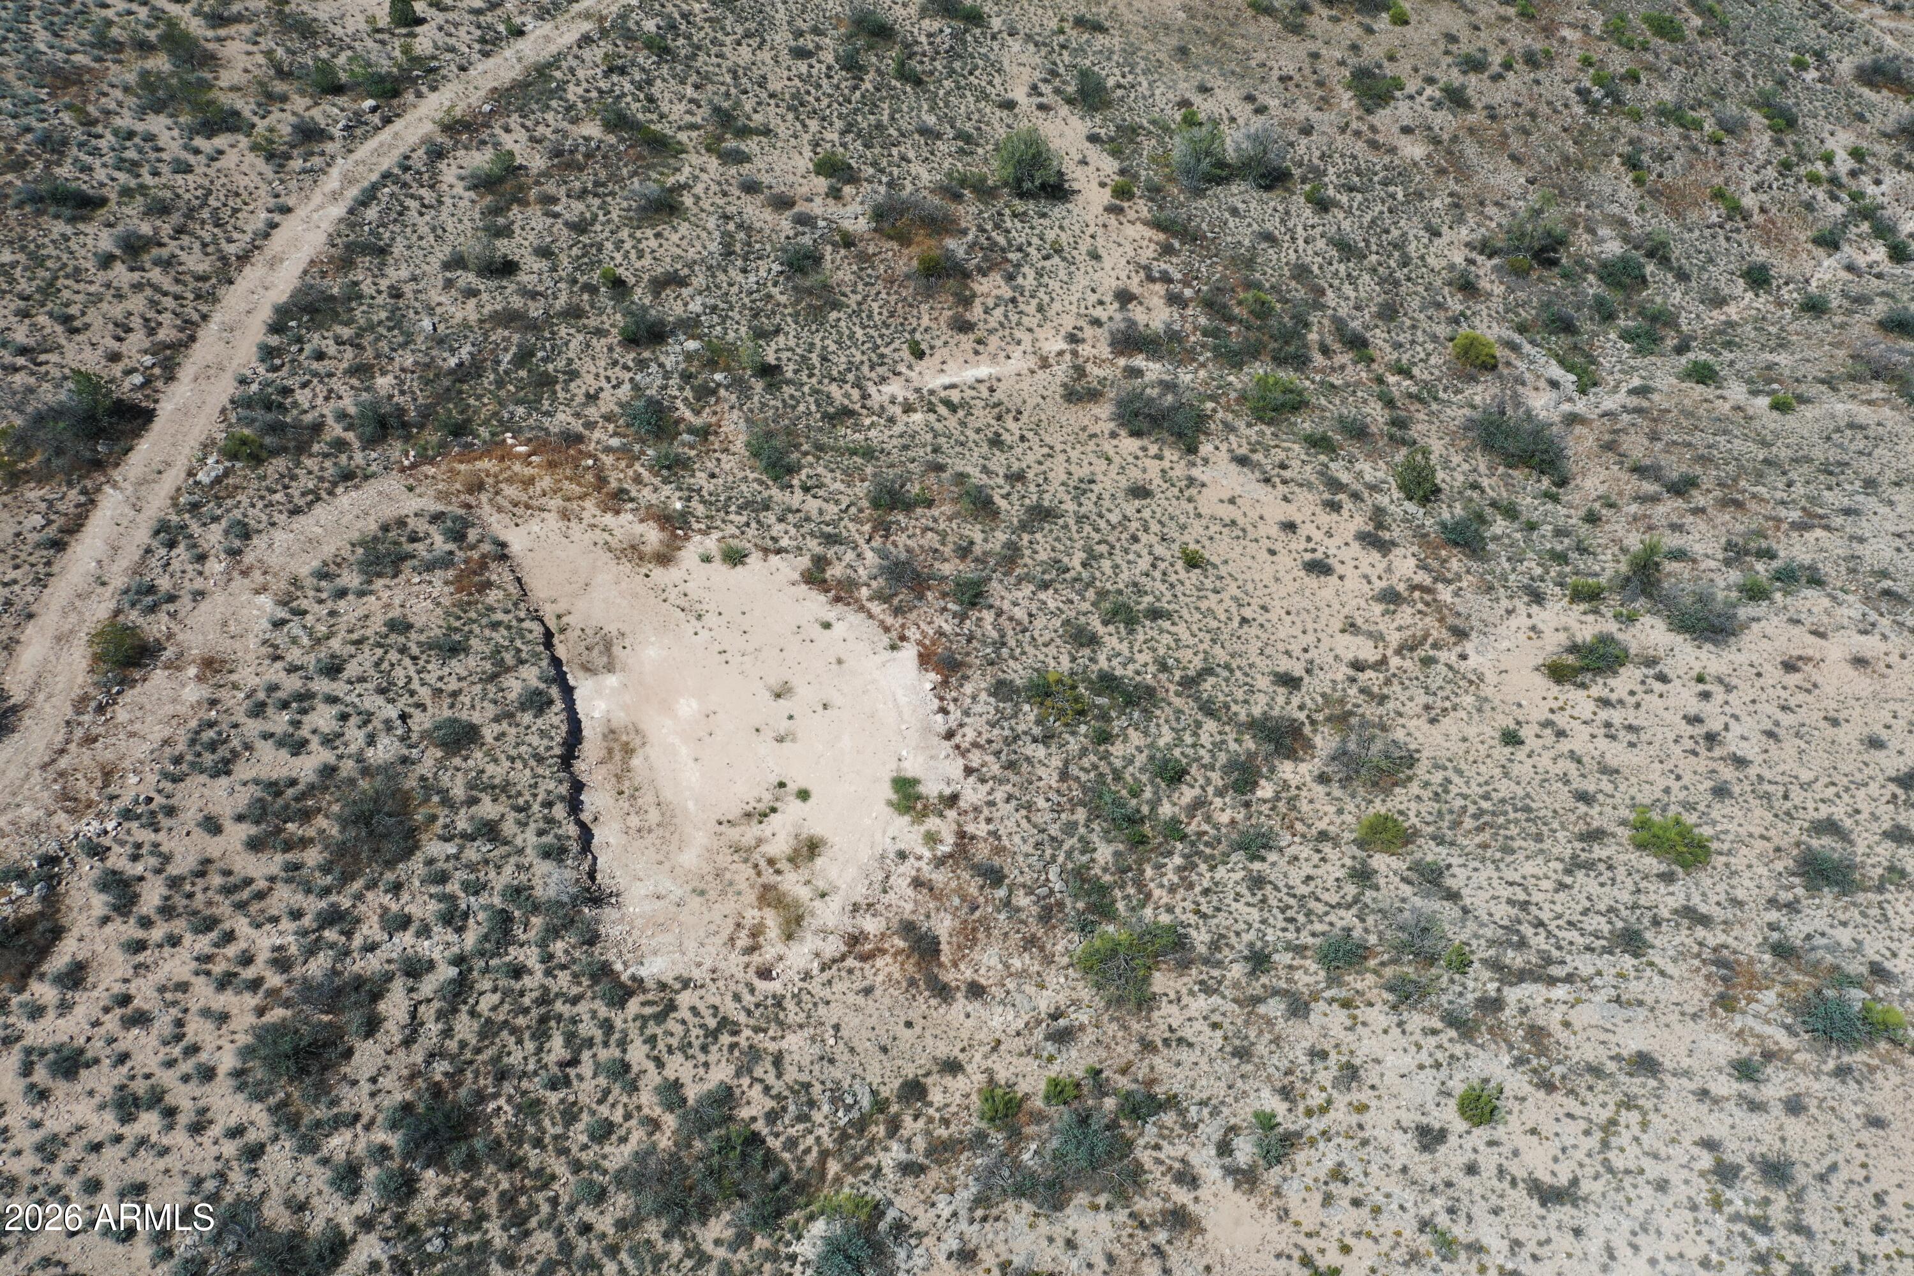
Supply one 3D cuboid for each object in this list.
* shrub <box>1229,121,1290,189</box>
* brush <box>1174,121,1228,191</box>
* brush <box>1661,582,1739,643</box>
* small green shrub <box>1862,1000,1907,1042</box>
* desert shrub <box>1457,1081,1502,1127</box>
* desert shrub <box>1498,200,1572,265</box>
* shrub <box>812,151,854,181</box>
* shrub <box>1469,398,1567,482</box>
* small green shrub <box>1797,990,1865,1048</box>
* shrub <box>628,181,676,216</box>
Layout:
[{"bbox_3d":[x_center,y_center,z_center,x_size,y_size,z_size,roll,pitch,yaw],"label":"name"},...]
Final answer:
[{"bbox_3d":[15.311,-24.455,75.457,3.050,3.200,3.050,0,46,0],"label":"shrub"},{"bbox_3d":[13.269,-26.303,81.285,3.103,3.601,2.948,7,43,7],"label":"brush"},{"bbox_3d":[27.786,-0.950,55.601,2.904,1.550,2.614,25,48,24],"label":"brush"},{"bbox_3d":[26.868,11.090,43.106,1.169,0.982,1.299,-31,51,-29],"label":"small green shrub"},{"bbox_3d":[16.790,14.990,47.880,1.370,1.300,1.450,0,49,0],"label":"desert shrub"},{"bbox_3d":[29.060,-20.450,74.940,3.560,3.080,3.380,17,48,16],"label":"desert shrub"},{"bbox_3d":[-6.820,-25.790,81.350,2.280,1.420,2.170,-4,46,-4],"label":"shrub"},{"bbox_3d":[22.797,-8.017,60.439,3.930,2.360,3.930,0,46,0],"label":"shrub"},{"bbox_3d":[26.430,11.460,44.890,1.780,1.200,1.870,0,46,0],"label":"small green shrub"},{"bbox_3d":[-15.184,-21.946,74.281,2.340,1.450,2.340,0,46,0],"label":"shrub"}]

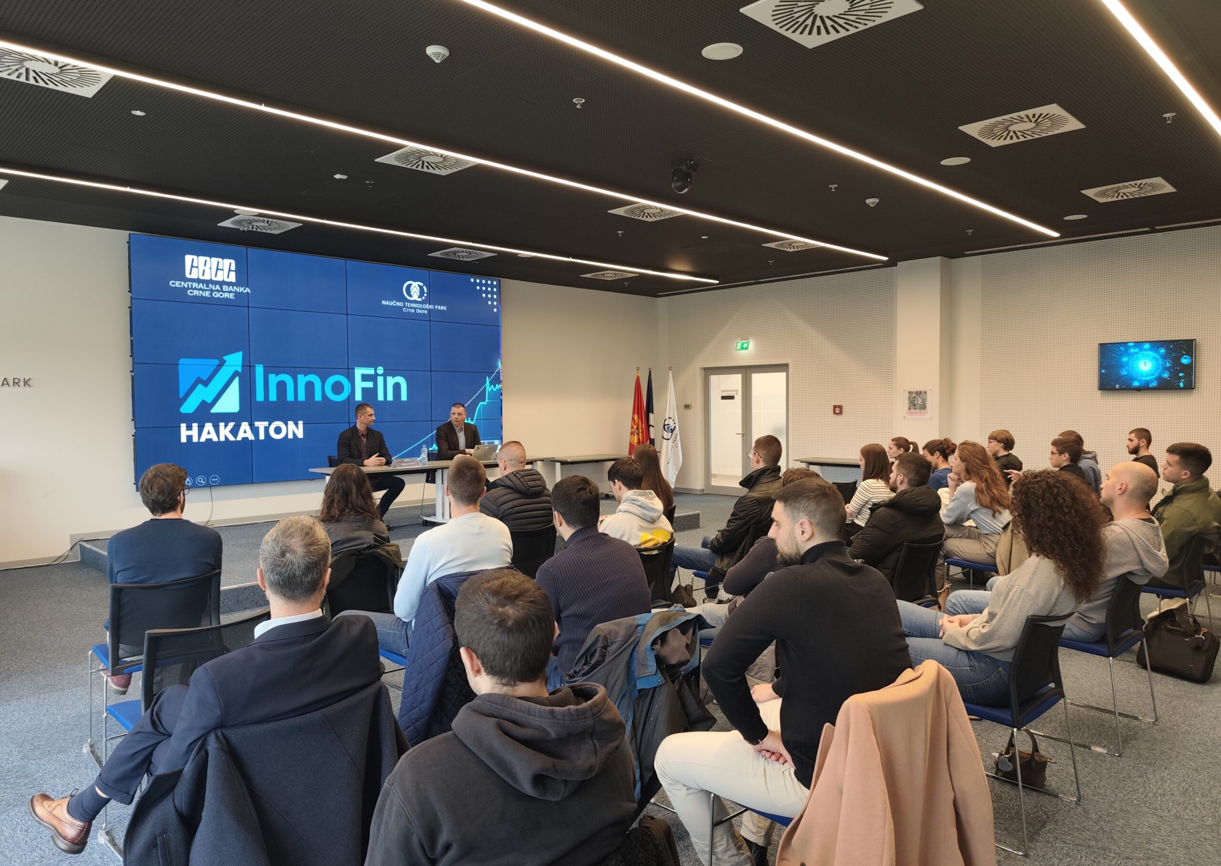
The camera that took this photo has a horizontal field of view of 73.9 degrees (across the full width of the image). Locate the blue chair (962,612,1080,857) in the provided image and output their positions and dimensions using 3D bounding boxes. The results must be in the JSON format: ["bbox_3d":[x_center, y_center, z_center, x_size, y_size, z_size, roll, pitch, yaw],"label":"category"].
[{"bbox_3d":[1.463,1.035,3.131,0.540,0.830,0.540,-2,3,-42],"label":"blue chair"}]

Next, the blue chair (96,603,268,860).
[{"bbox_3d":[-1.550,1.061,3.028,0.556,0.824,0.515,-2,3,-44],"label":"blue chair"}]

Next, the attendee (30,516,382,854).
[{"bbox_3d":[-1.174,0.847,2.401,1.150,1.280,0.600,1,3,36],"label":"attendee"}]

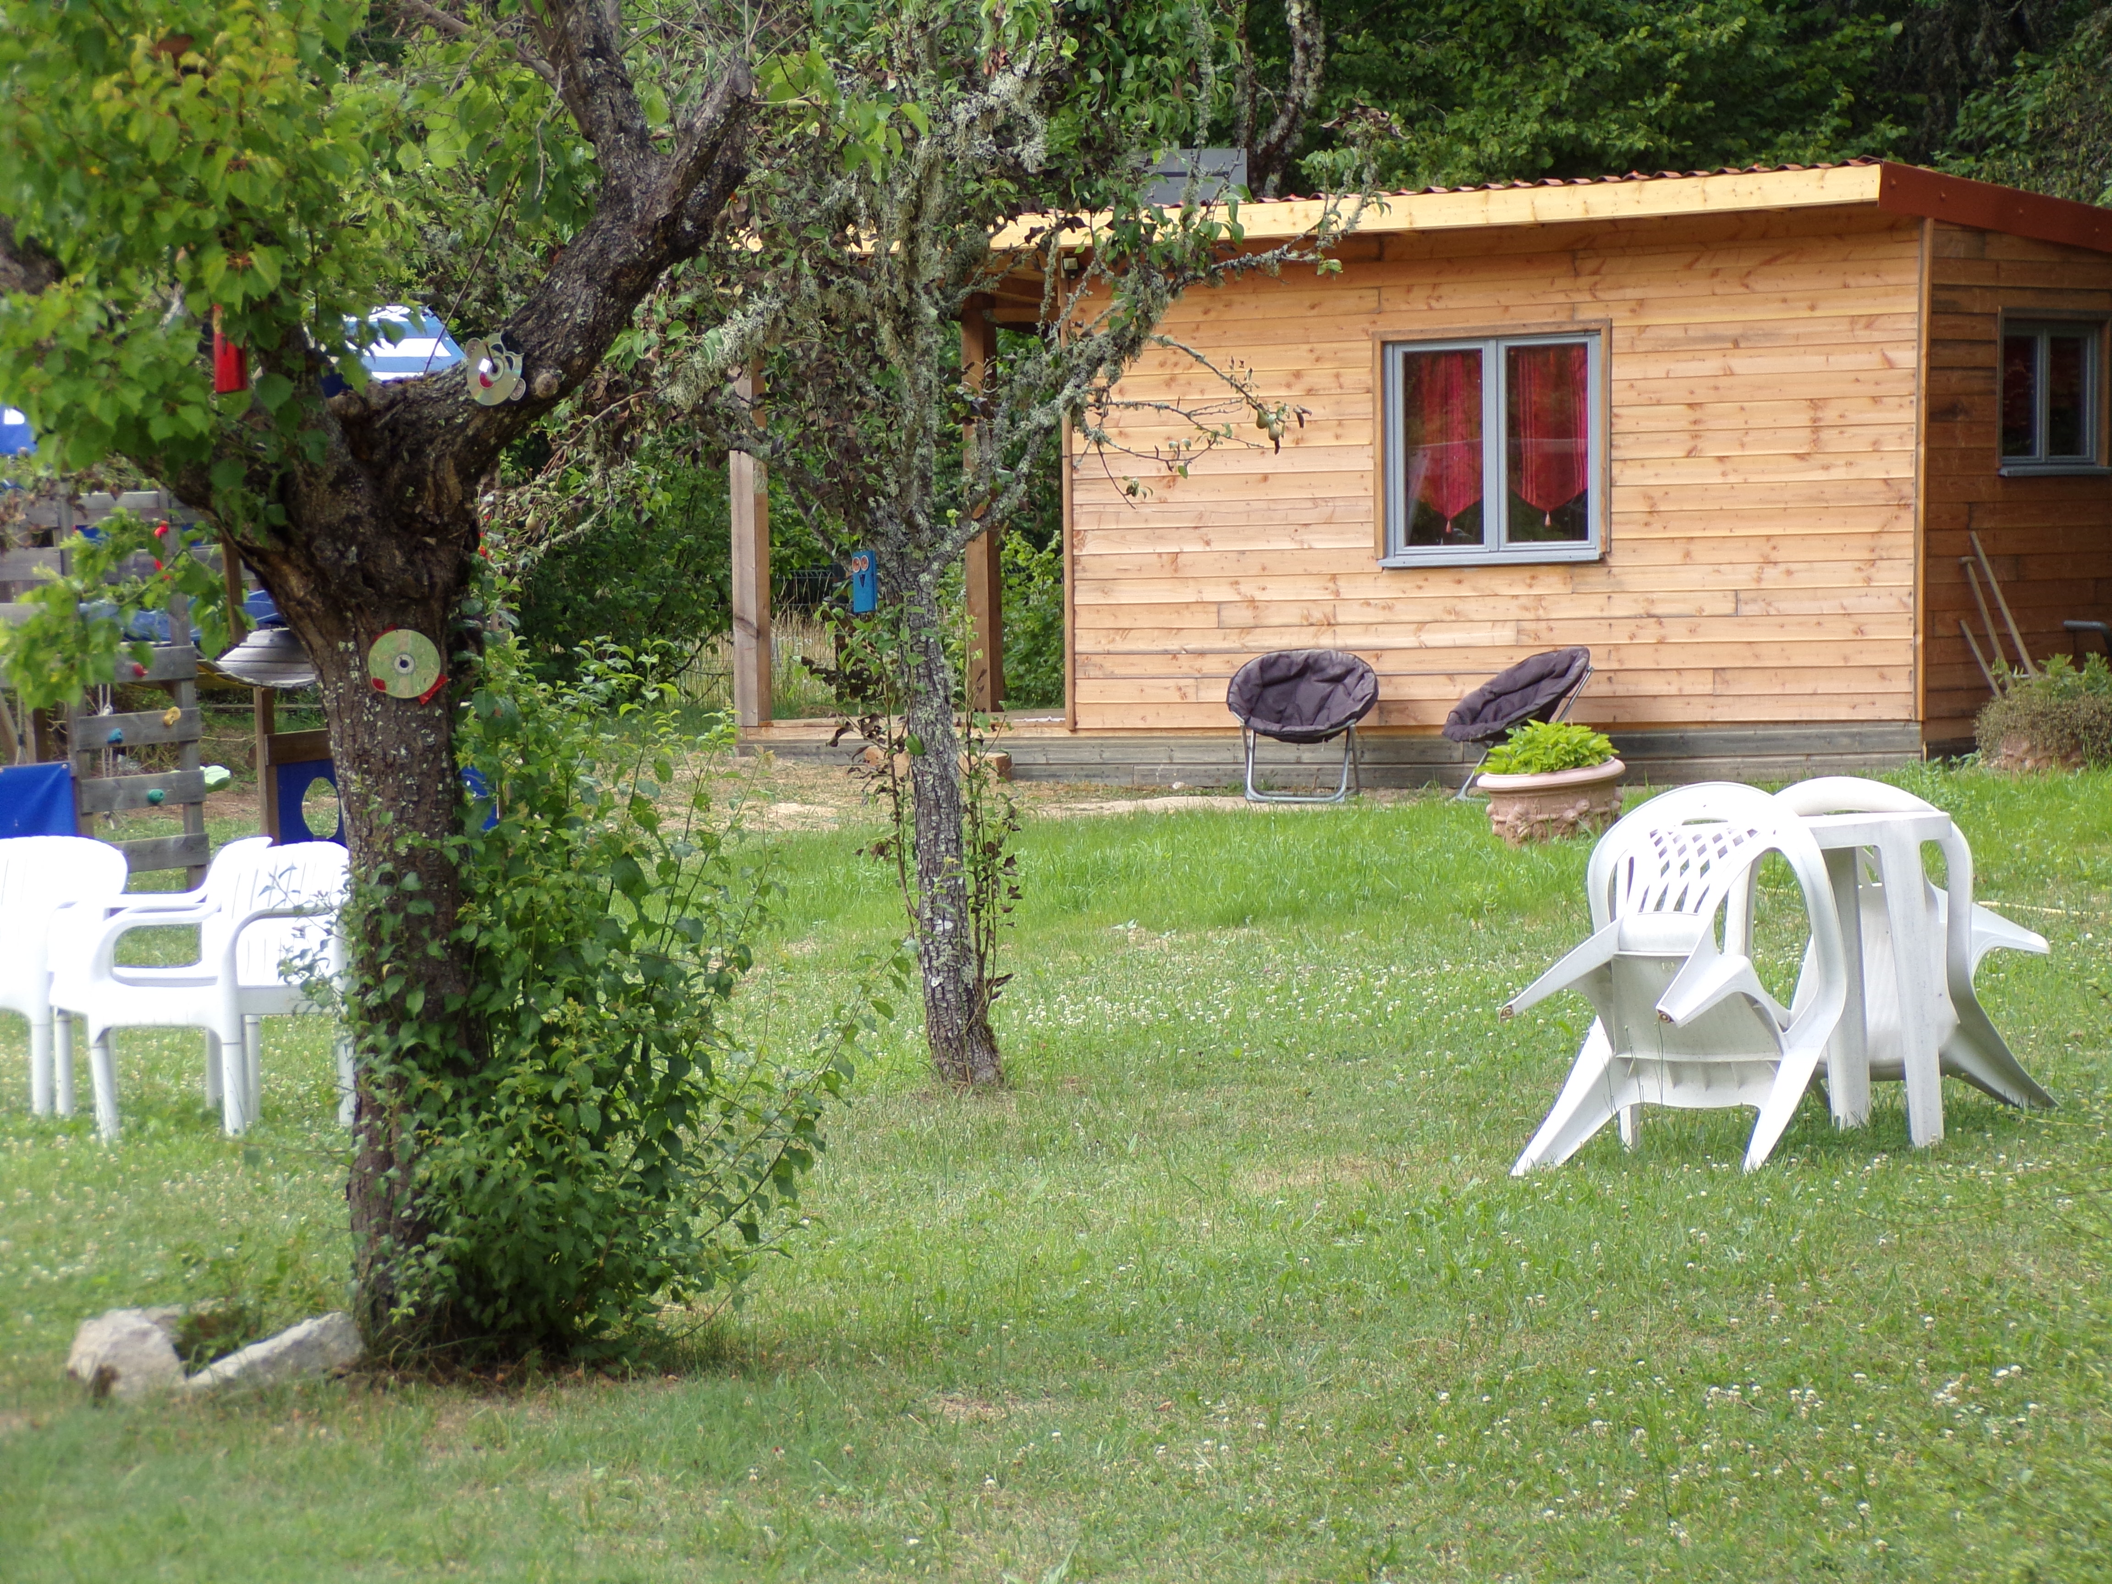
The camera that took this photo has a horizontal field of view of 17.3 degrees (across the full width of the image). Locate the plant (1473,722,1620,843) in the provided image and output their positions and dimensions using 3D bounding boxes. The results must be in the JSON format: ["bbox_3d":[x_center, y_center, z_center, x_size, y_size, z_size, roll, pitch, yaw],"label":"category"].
[{"bbox_3d":[2.103,-0.032,29.600,0.630,0.540,0.630,-5,3,0],"label":"plant"}]

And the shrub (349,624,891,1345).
[{"bbox_3d":[-0.735,0.343,11.800,0.920,1.200,0.800,-1,2,0],"label":"shrub"}]

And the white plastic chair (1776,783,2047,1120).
[{"bbox_3d":[1.869,0.369,15.594,0.560,0.530,0.800,-2,-26,28],"label":"white plastic chair"}]

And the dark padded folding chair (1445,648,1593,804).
[{"bbox_3d":[2.336,-0.347,35.300,0.710,0.770,0.770,-2,2,-29],"label":"dark padded folding chair"}]

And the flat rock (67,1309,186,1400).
[{"bbox_3d":[-1.517,0.918,11.350,0.190,0.140,0.190,-1,2,0],"label":"flat rock"}]

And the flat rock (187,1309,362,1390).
[{"bbox_3d":[-1.286,0.921,11.450,0.290,0.120,0.160,-1,2,14],"label":"flat rock"}]

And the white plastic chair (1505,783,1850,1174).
[{"bbox_3d":[1.355,0.426,15.182,0.560,0.530,0.800,0,34,30],"label":"white plastic chair"}]

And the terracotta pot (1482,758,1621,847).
[{"bbox_3d":[2.107,0.063,29.600,0.620,0.360,0.620,-5,3,0],"label":"terracotta pot"}]

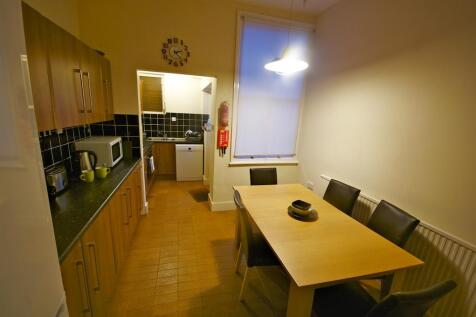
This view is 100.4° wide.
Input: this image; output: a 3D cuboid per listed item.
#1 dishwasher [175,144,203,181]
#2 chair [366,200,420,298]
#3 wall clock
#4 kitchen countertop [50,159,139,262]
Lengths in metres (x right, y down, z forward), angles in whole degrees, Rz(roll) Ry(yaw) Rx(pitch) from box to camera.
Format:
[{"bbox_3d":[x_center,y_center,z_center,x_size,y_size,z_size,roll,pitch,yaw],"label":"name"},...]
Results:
[{"bbox_3d":[-1.176,0.041,4.849,0.600,0.860,0.600,0,14,-16],"label":"dishwasher"},{"bbox_3d":[1.101,0.867,1.780,0.520,0.900,0.420,2,13,-4],"label":"chair"},{"bbox_3d":[-0.817,-1.415,2.635,0.365,0.365,0.035,0,14,-16],"label":"wall clock"},{"bbox_3d":[-1.399,0.291,1.769,0.600,0.040,2.140,0,14,-16],"label":"kitchen countertop"}]

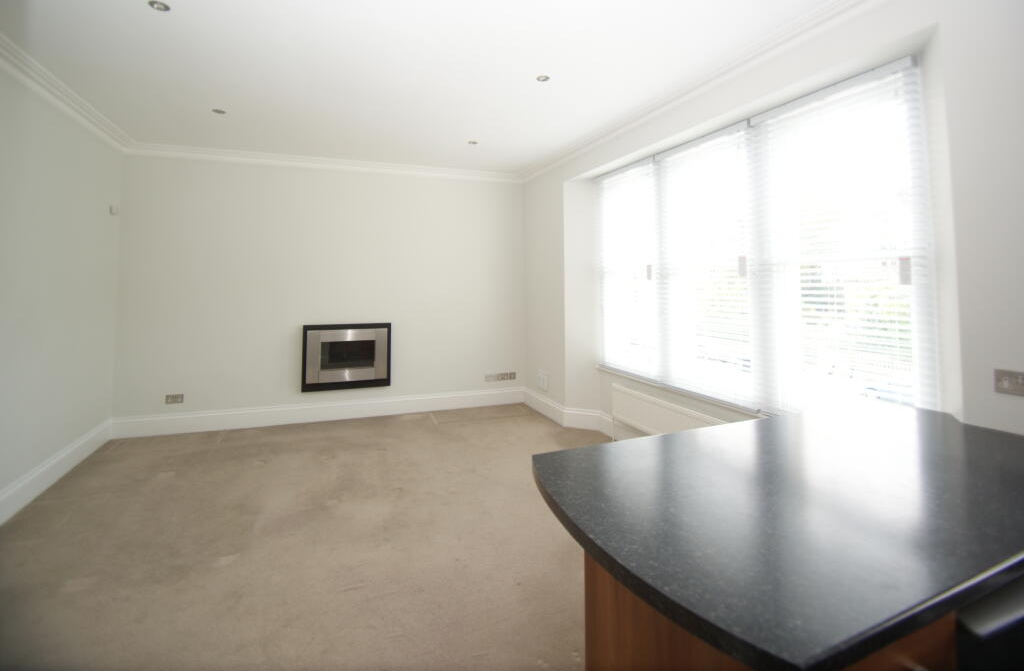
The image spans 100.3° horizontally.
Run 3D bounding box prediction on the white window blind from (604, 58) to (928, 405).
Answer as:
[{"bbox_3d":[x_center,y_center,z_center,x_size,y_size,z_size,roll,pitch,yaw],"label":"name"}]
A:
[{"bbox_3d":[1.350,-0.390,2.960,0.140,1.800,2.340,-1,3,-25],"label":"white window blind"}]

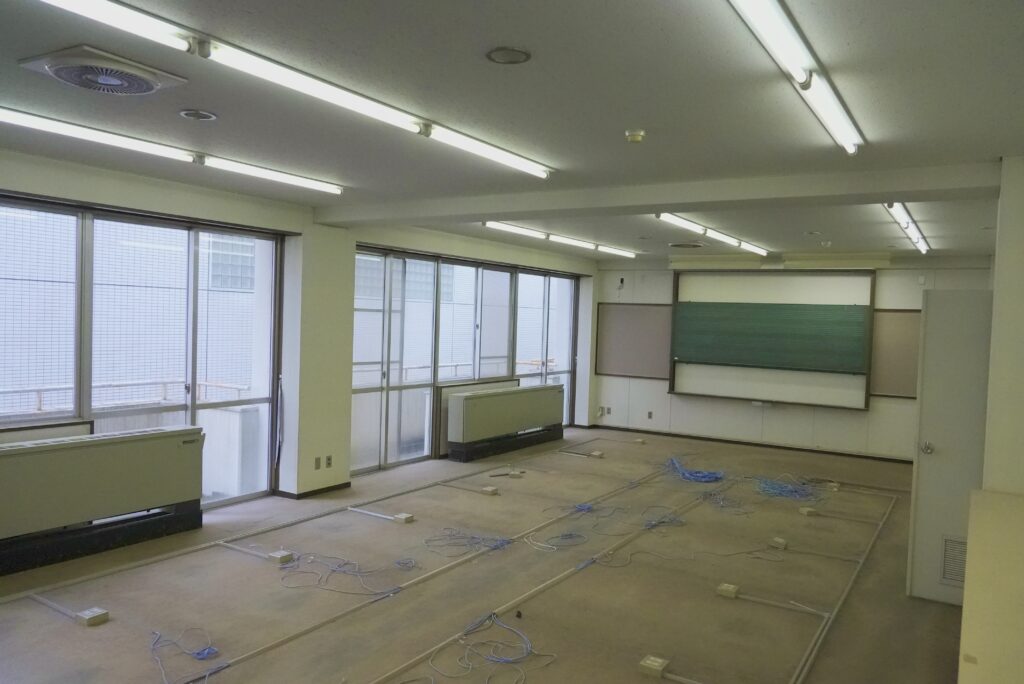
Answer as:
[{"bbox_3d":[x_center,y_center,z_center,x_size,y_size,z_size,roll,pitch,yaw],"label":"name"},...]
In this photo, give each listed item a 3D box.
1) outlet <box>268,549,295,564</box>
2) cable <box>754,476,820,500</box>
[{"bbox_3d":[-1.657,1.542,5.311,0.112,0.044,0.112,3,2,32],"label":"outlet"},{"bbox_3d":[2.911,1.535,7.804,0.618,0.090,0.774,3,2,21],"label":"cable"}]

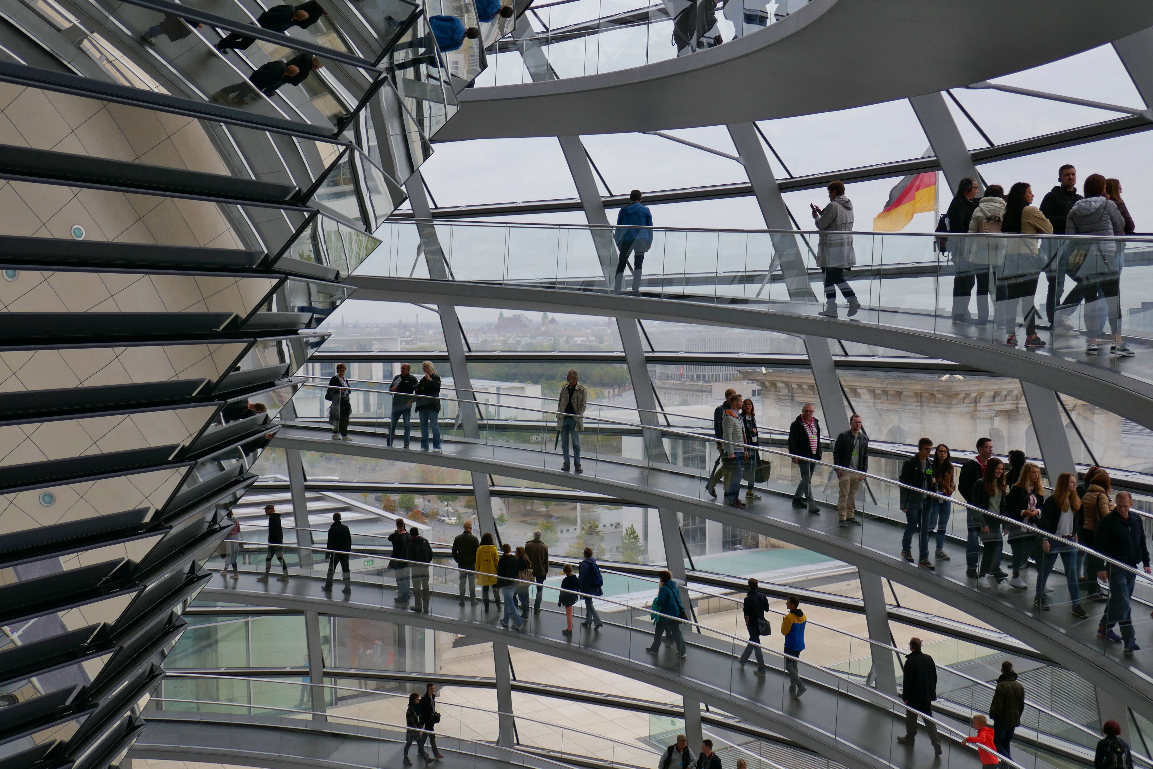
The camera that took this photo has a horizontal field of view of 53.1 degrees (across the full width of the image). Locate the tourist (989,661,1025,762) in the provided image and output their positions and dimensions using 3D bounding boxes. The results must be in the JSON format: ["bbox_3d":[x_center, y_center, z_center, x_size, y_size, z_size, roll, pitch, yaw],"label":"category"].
[{"bbox_3d":[6.665,5.143,17.811,0.530,1.767,0.400,-1,3,-6],"label":"tourist"}]

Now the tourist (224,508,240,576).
[{"bbox_3d":[-7.790,3.577,26.000,0.500,1.620,0.480,0,3,6],"label":"tourist"}]

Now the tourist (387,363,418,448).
[{"bbox_3d":[-3.506,0.427,23.159,0.580,1.688,0.400,0,4,14],"label":"tourist"}]

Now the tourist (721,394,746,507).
[{"bbox_3d":[2.557,1.067,18.700,0.360,1.820,0.500,2,4,32],"label":"tourist"}]

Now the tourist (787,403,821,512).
[{"bbox_3d":[3.821,1.200,19.274,0.530,1.757,0.500,-3,4,-36],"label":"tourist"}]

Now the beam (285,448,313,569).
[{"bbox_3d":[-6.685,2.994,28.069,0.320,3.227,0.340,0,20,5],"label":"beam"}]

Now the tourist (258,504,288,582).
[{"bbox_3d":[-6.958,3.622,26.390,0.740,1.729,0.460,0,3,6],"label":"tourist"}]

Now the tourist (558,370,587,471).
[{"bbox_3d":[-0.083,0.670,21.150,0.560,1.810,0.380,0,3,13],"label":"tourist"}]

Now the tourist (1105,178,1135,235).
[{"bbox_3d":[5.620,-1.305,12.100,0.440,1.690,0.480,-1,3,-16],"label":"tourist"}]

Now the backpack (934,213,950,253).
[{"bbox_3d":[4.484,-1.851,14.100,0.200,0.460,0.300,0,3,5],"label":"backpack"}]

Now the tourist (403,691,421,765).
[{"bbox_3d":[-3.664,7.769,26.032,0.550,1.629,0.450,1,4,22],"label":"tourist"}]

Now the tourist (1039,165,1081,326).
[{"bbox_3d":[5.342,-1.478,12.650,0.560,1.830,0.420,-2,4,-37],"label":"tourist"}]

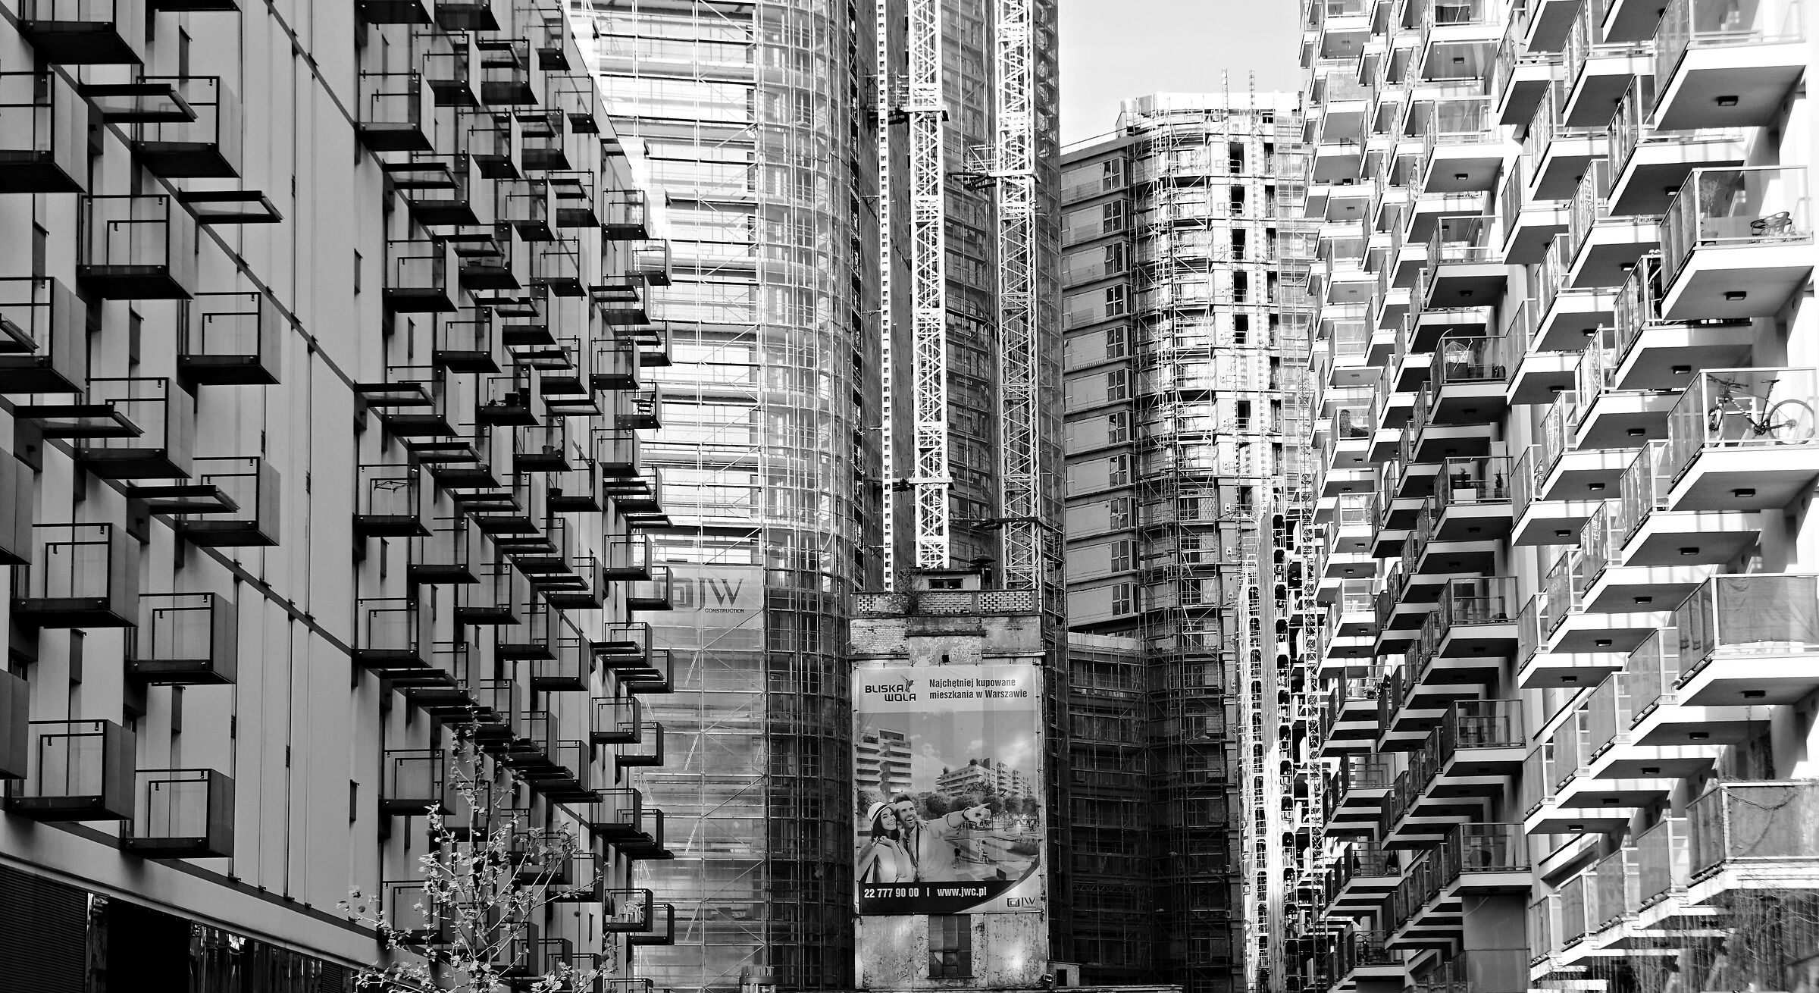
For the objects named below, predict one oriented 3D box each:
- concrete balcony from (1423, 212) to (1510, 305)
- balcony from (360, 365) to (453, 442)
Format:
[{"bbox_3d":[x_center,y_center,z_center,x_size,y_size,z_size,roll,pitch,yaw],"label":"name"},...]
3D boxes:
[{"bbox_3d":[13.239,-5.547,98.301,1.590,1.411,3.371,-1,-9,2],"label":"concrete balcony"},{"bbox_3d":[-10.992,-2.117,93.330,1.407,1.264,1.828,-1,-9,2],"label":"balcony"}]

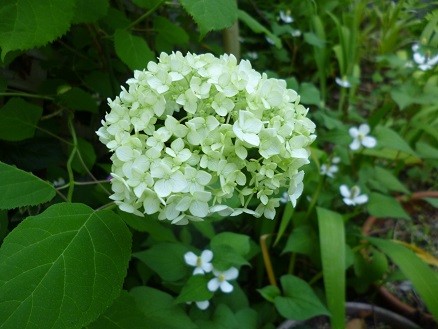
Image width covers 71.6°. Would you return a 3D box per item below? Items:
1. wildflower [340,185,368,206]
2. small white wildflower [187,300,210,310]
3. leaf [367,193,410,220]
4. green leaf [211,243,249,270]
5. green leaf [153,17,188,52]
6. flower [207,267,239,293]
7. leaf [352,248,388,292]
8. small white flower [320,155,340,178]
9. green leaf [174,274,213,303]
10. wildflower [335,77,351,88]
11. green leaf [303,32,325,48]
[{"bbox_3d":[0.170,0.038,0.380,0.032,0.016,0.032,17,36,25],"label":"wildflower"},{"bbox_3d":[-0.025,0.172,0.385,0.031,0.017,0.031,0,45,0],"label":"small white wildflower"},{"bbox_3d":[0.217,0.056,0.389,0.054,0.014,0.047,27,48,18],"label":"leaf"},{"bbox_3d":[0.015,0.116,0.373,0.055,0.010,0.036,18,55,13],"label":"green leaf"},{"bbox_3d":[-0.085,-0.212,0.499,0.077,0.012,0.071,23,66,11],"label":"green leaf"},{"bbox_3d":[0.004,0.137,0.360,0.034,0.014,0.034,11,53,5],"label":"flower"},{"bbox_3d":[0.210,0.145,0.420,0.048,0.014,0.070,18,60,4],"label":"leaf"},{"bbox_3d":[0.168,0.005,0.460,0.028,0.016,0.028,18,44,19],"label":"small white flower"},{"bbox_3d":[-0.028,0.151,0.364,0.052,0.010,0.032,-25,57,-18],"label":"green leaf"},{"bbox_3d":[0.252,-0.167,0.620,0.030,0.015,0.030,12,34,19],"label":"wildflower"},{"bbox_3d":[0.204,-0.261,0.634,0.052,0.012,0.065,-33,54,-29],"label":"green leaf"}]

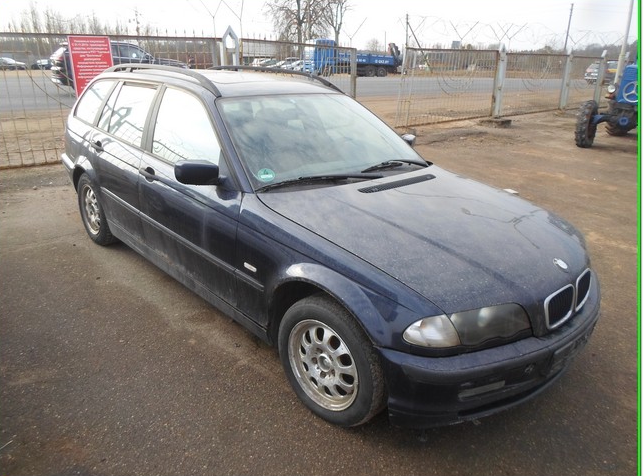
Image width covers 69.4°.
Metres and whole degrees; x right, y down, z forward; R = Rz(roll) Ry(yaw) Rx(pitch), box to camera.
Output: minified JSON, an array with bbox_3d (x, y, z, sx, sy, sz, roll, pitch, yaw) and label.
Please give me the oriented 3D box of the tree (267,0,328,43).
[{"bbox_3d":[-2.721,-24.849,54.648,7.600,9.800,7.200,1,21,-3],"label":"tree"}]

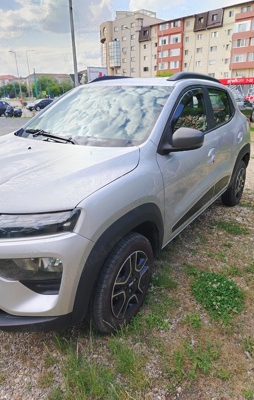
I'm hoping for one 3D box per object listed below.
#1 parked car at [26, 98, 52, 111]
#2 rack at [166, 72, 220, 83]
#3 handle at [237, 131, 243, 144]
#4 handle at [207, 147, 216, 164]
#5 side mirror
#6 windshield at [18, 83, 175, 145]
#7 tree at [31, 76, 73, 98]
[{"bbox_3d":[-9.665,-11.477,33.500,1.750,1.460,4.200,19,28,41],"label":"parked car"},{"bbox_3d":[0.667,-1.114,2.551,0.080,0.090,1.280,13,25,33],"label":"rack"},{"bbox_3d":[1.256,-0.687,3.091,0.045,0.110,0.165,13,25,33],"label":"handle"},{"bbox_3d":[0.732,-0.383,2.411,0.045,0.110,0.165,13,25,33],"label":"handle"},{"bbox_3d":[0.358,-0.385,1.795,0.230,0.180,0.200,13,25,33],"label":"side mirror"},{"bbox_3d":[-0.250,-0.713,2.191,1.220,0.110,0.800,13,54,33],"label":"windshield"},{"bbox_3d":[-19.344,-29.080,72.000,10.000,5.600,8.000,-6,21,-13],"label":"tree"}]

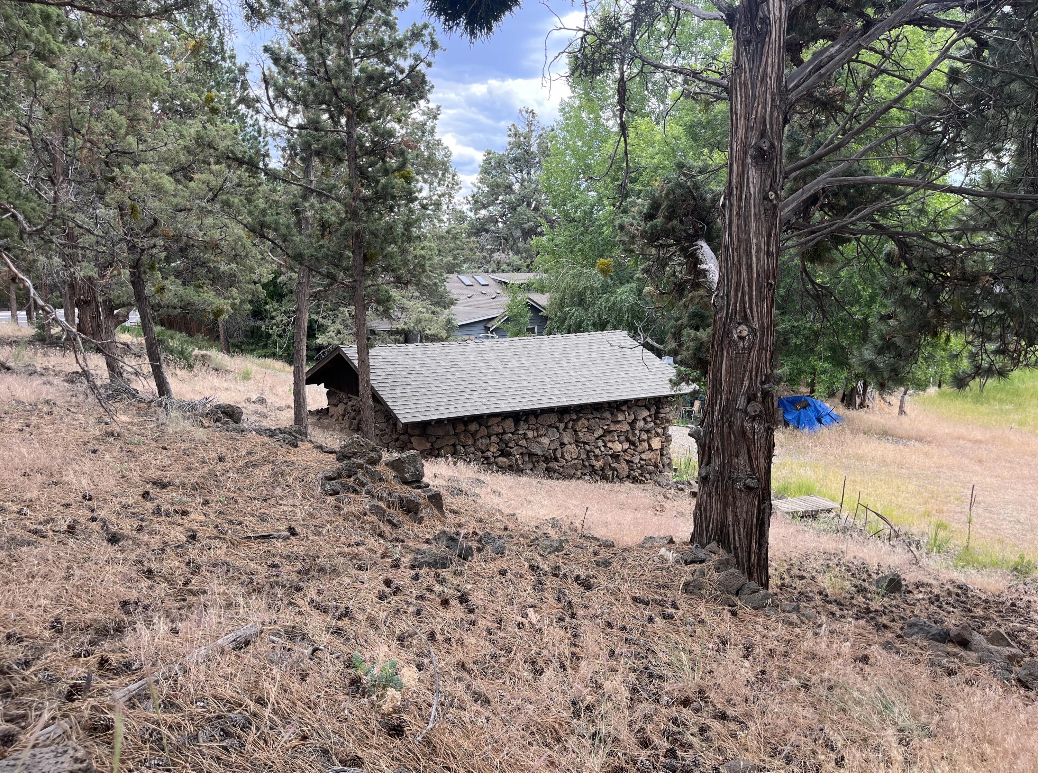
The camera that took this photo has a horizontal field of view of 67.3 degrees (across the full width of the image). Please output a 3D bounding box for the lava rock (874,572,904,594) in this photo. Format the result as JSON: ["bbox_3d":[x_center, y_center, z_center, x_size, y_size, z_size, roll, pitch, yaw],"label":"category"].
[{"bbox_3d":[4.217,2.245,8.900,0.330,0.210,0.250,6,10,26],"label":"lava rock"}]

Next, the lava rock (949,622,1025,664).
[{"bbox_3d":[3.981,2.196,6.650,0.580,0.220,0.360,7,10,32],"label":"lava rock"}]

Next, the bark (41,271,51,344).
[{"bbox_3d":[-16.359,-2.738,27.000,0.300,2.500,0.300,-3,10,-31],"label":"bark"}]

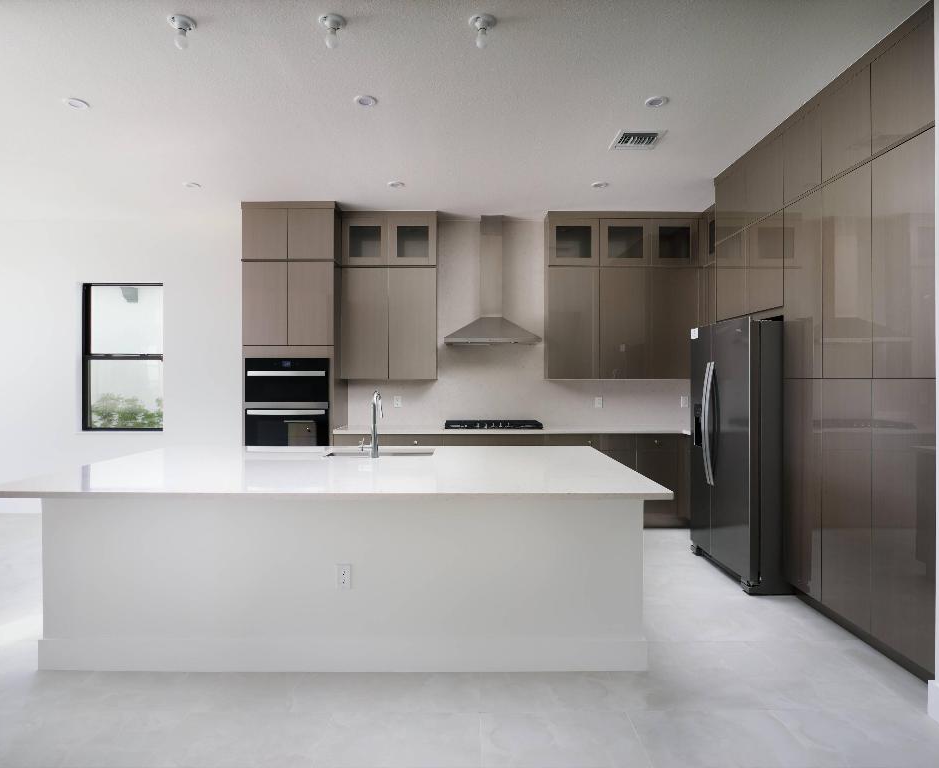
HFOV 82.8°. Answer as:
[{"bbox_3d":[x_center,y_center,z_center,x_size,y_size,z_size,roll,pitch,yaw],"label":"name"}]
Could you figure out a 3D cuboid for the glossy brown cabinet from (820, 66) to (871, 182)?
[{"bbox_3d":[2.340,-1.396,2.885,0.610,0.461,0.377,0,0,0],"label":"glossy brown cabinet"}]

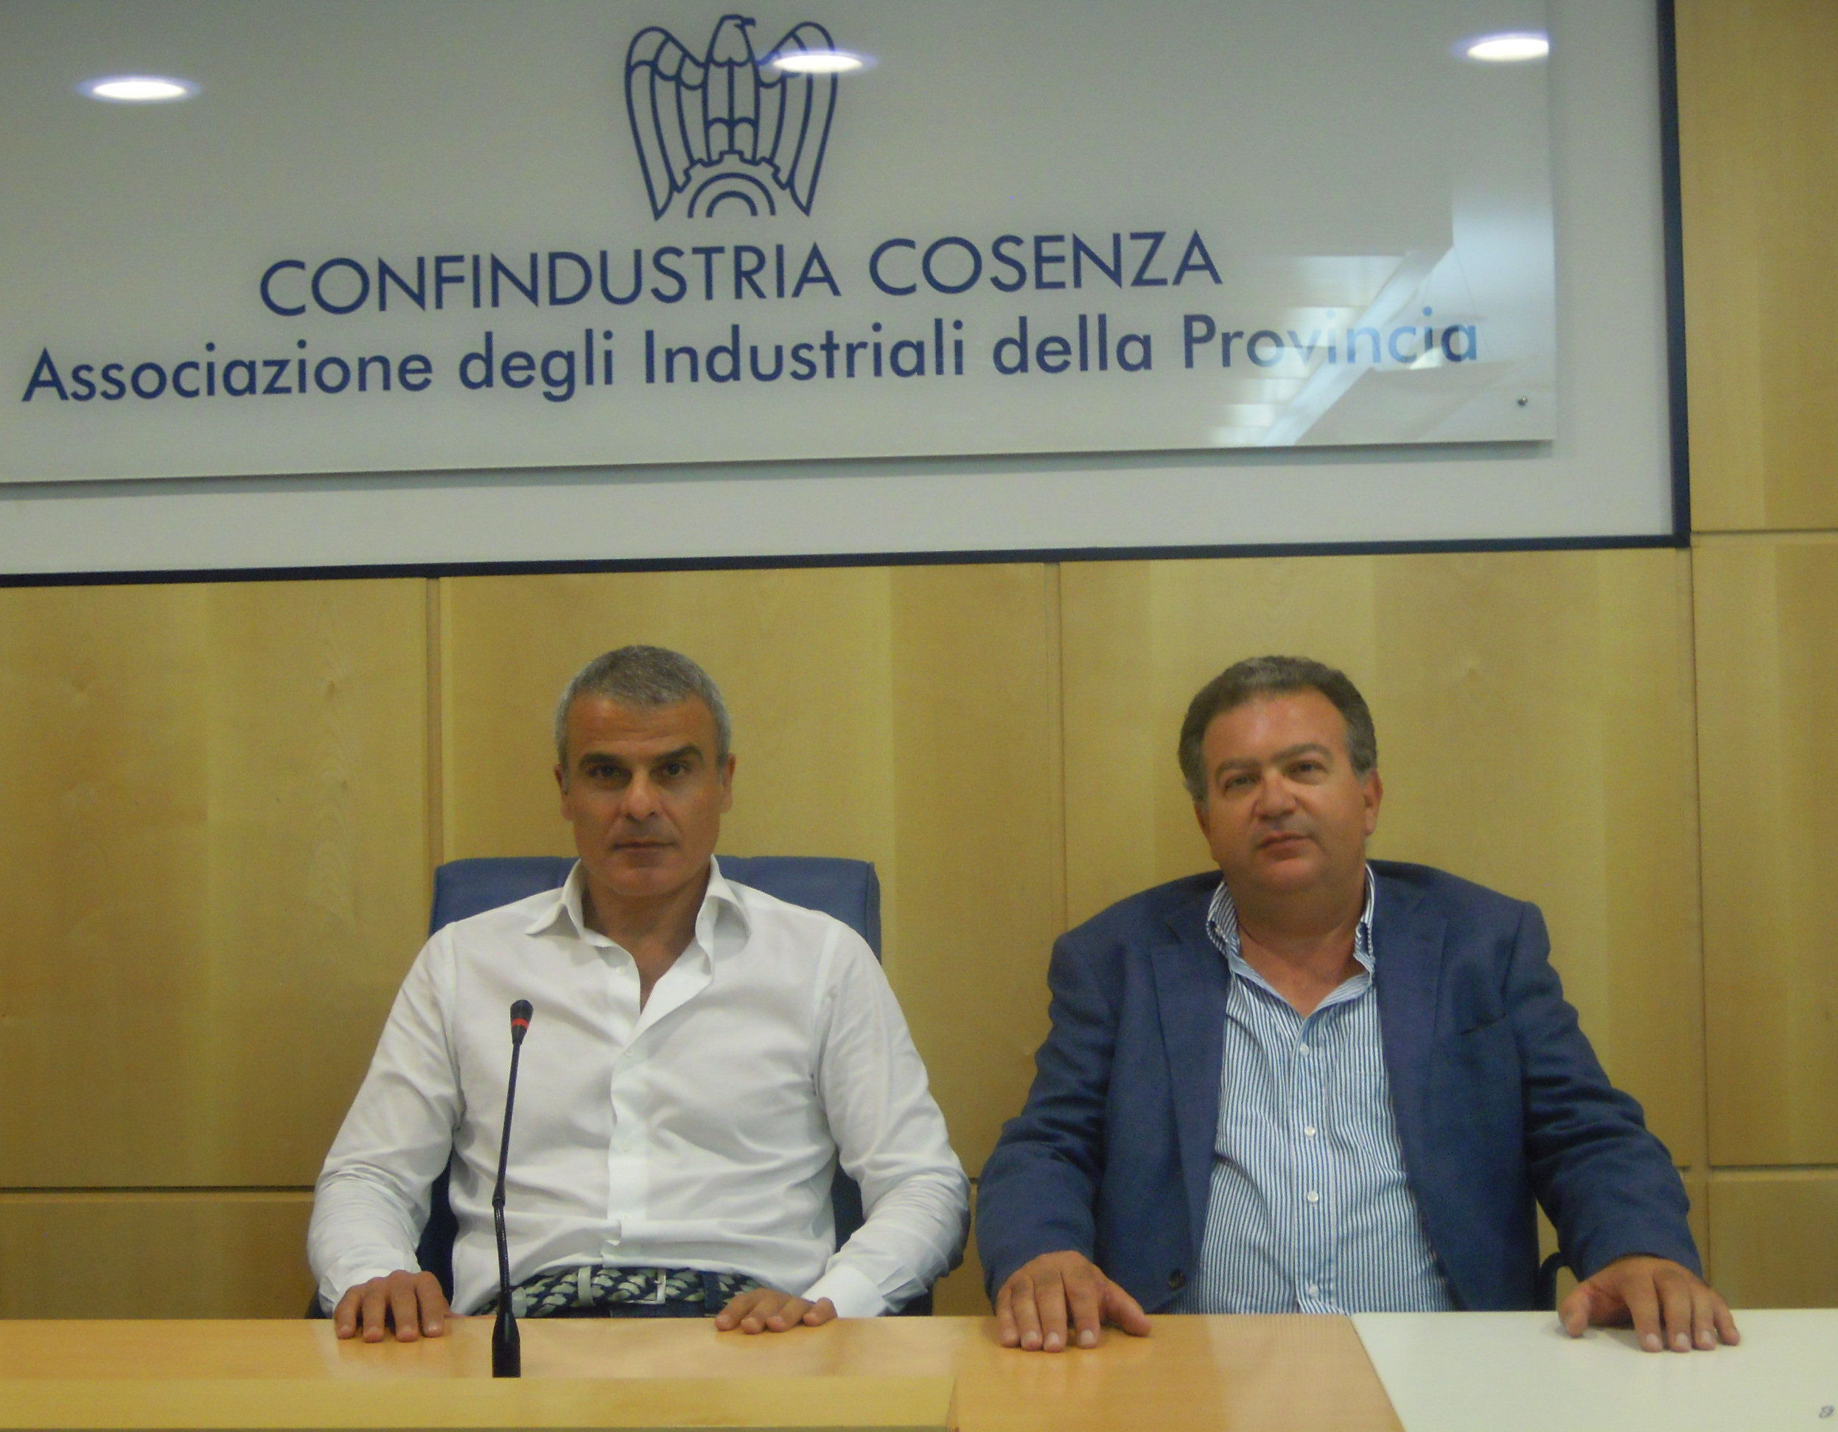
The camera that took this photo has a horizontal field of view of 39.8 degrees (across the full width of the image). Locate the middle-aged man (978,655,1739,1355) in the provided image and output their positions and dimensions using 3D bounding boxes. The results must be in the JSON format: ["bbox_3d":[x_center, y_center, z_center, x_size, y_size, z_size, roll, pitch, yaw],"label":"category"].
[{"bbox_3d":[0.402,0.605,2.287,0.700,1.340,0.770,-1,-2,7],"label":"middle-aged man"}]

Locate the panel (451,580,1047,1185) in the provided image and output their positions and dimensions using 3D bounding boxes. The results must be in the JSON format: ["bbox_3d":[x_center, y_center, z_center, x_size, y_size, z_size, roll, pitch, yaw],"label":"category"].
[{"bbox_3d":[-0.211,0.201,3.234,0.788,0.775,0.030,-1,-2,3],"label":"panel"}]

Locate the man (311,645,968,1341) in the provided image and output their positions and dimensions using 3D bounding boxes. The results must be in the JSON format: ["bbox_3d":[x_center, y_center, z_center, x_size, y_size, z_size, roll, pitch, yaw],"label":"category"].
[{"bbox_3d":[-0.268,0.603,2.306,0.630,1.360,0.750,-1,-2,3],"label":"man"}]

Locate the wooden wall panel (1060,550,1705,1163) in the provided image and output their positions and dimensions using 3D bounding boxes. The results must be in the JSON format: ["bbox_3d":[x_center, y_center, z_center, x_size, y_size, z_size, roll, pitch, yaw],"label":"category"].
[{"bbox_3d":[0.580,0.182,3.195,0.785,0.773,0.030,-1,-2,3],"label":"wooden wall panel"}]

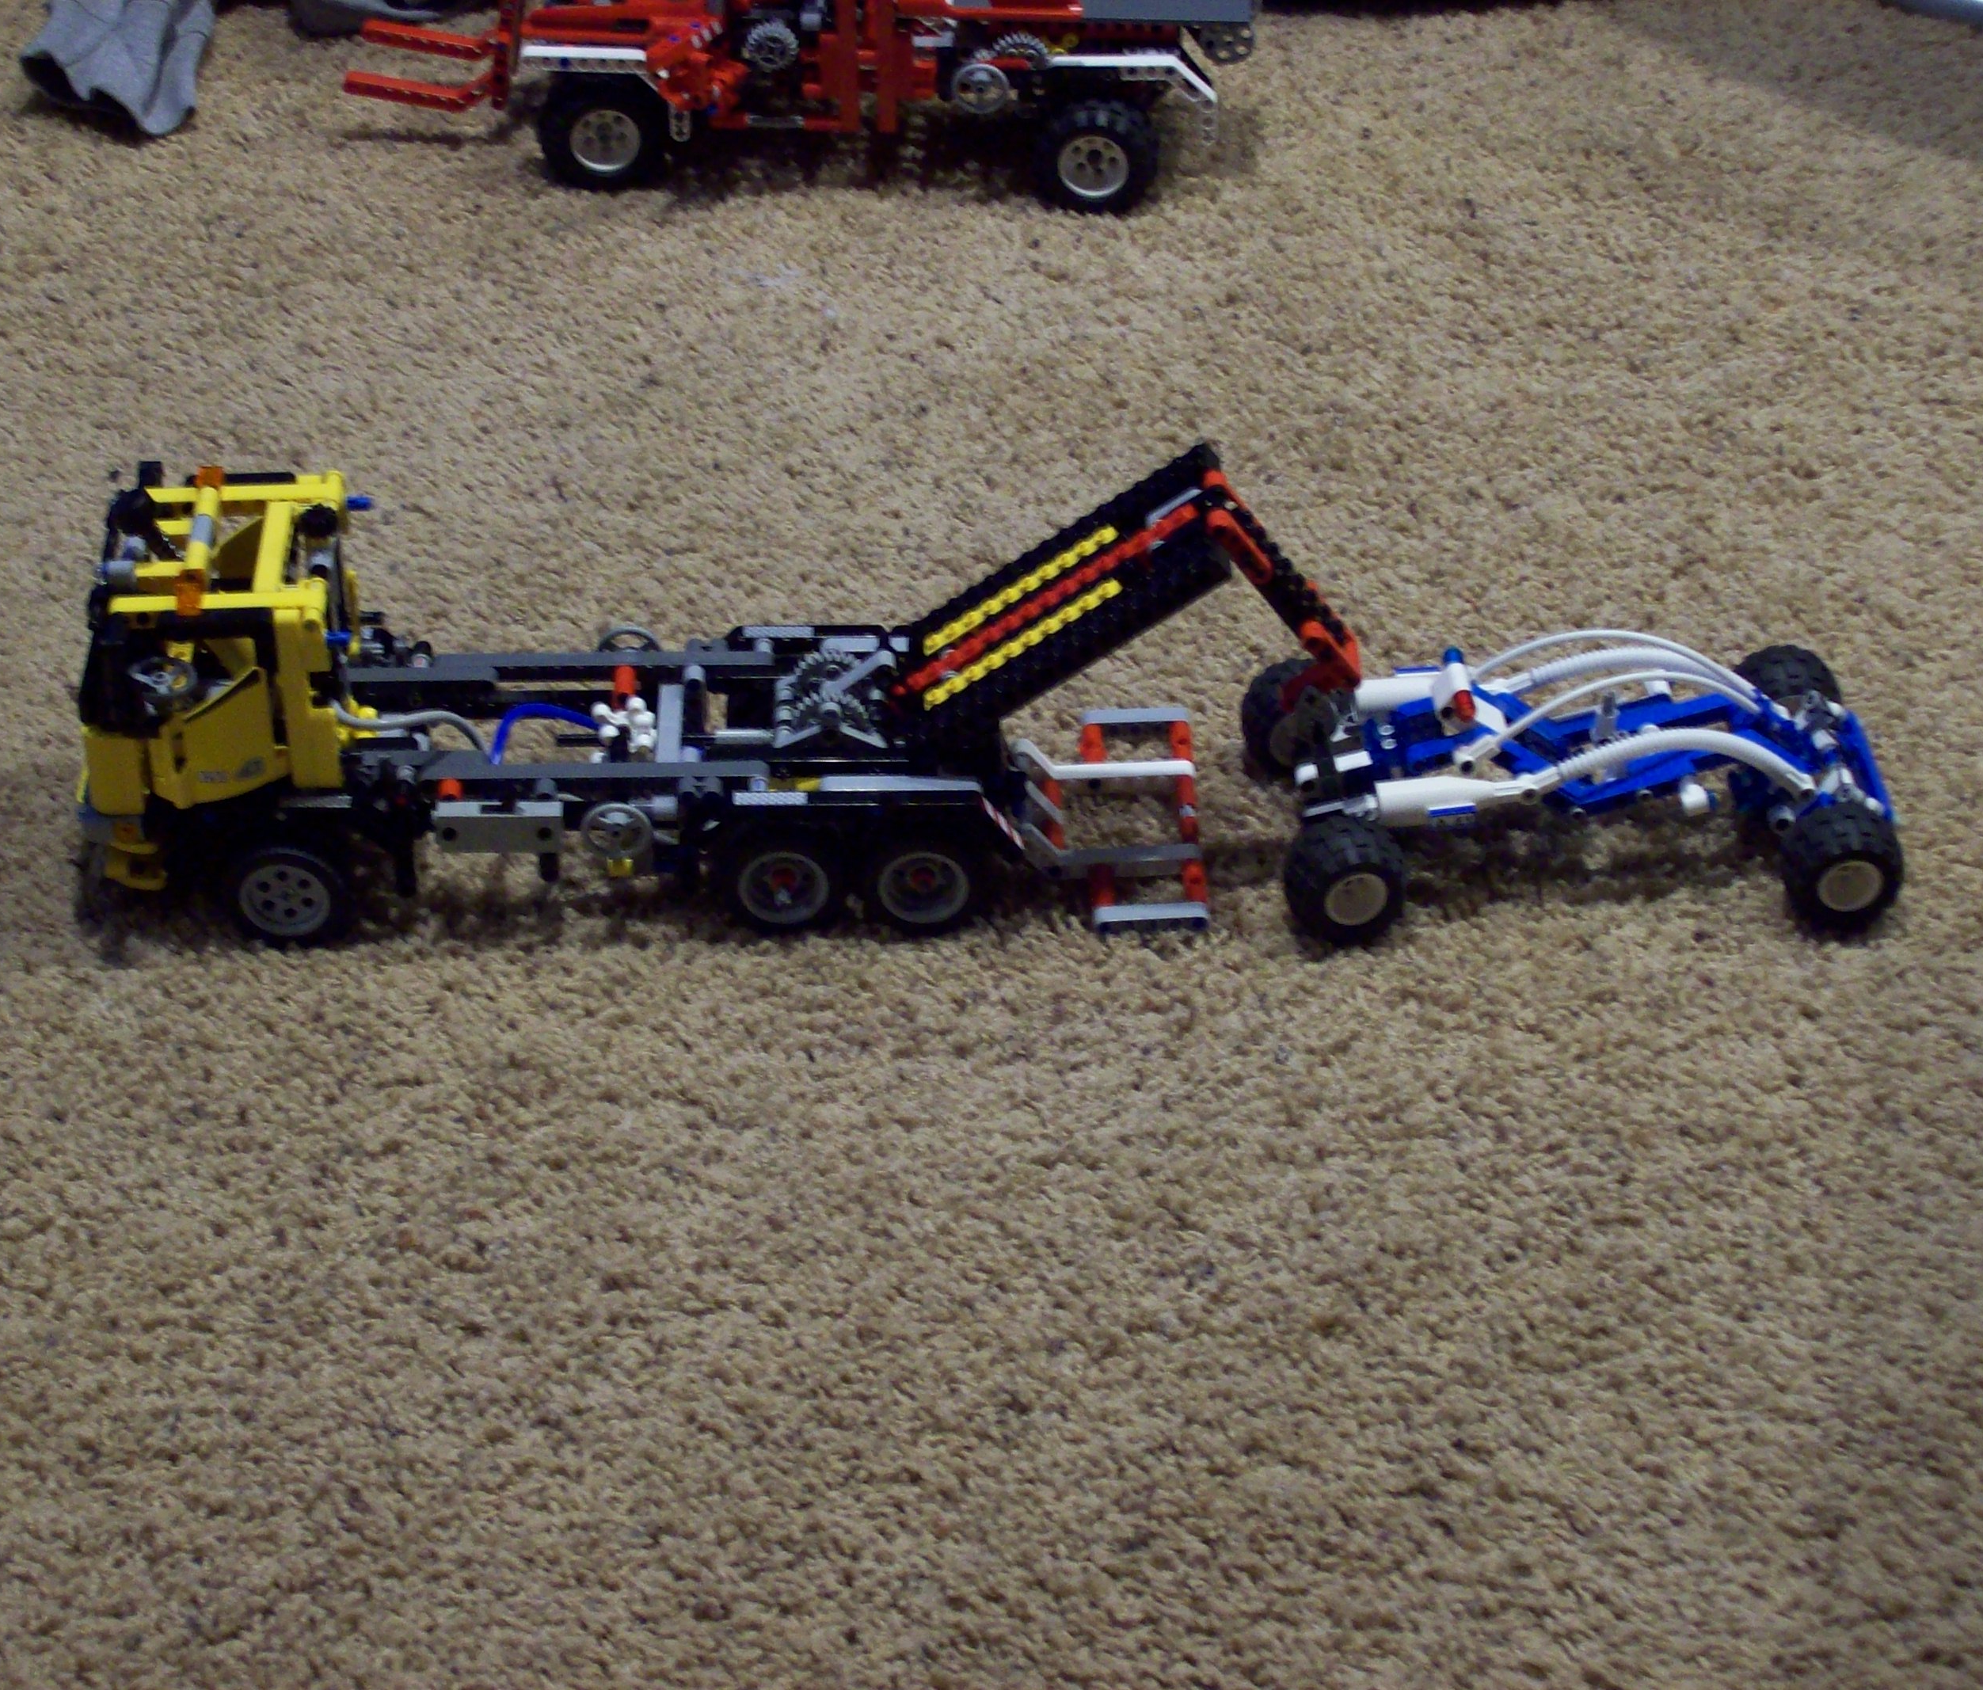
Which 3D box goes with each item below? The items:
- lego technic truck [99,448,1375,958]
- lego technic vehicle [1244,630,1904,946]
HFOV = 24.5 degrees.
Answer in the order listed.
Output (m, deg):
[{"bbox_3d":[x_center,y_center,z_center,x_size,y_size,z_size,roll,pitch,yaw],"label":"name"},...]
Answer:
[{"bbox_3d":[-0.092,-0.057,1.562,0.437,0.149,0.121,0,38,0],"label":"lego technic truck"},{"bbox_3d":[0.204,-0.034,1.586,0.213,0.083,0.118,-2,38,-3],"label":"lego technic vehicle"}]

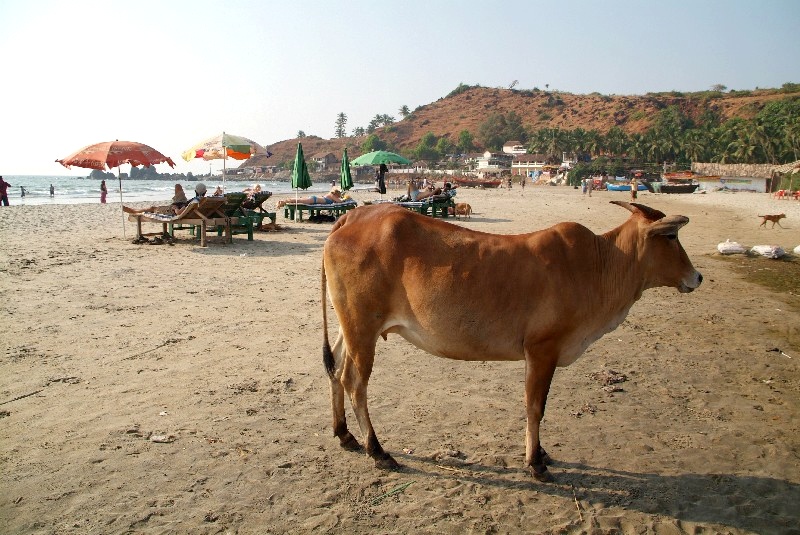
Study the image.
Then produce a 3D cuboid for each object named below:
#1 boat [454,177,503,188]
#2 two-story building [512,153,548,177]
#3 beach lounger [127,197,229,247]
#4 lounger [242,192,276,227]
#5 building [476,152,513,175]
[{"bbox_3d":[11.757,-12.856,91.102,7.600,1.728,1.900,0,9,0],"label":"boat"},{"bbox_3d":[32.106,-25.476,150.855,9.300,6.200,7.000,1,8,3],"label":"two-story building"},{"bbox_3d":[-4.142,-0.922,11.545,2.100,0.920,0.720,5,9,26],"label":"beach lounger"},{"bbox_3d":[-3.987,-1.417,14.908,2.050,0.920,0.720,4,9,22],"label":"lounger"},{"bbox_3d":[26.271,-29.416,169.487,10.500,7.200,9.000,1,8,6],"label":"building"}]

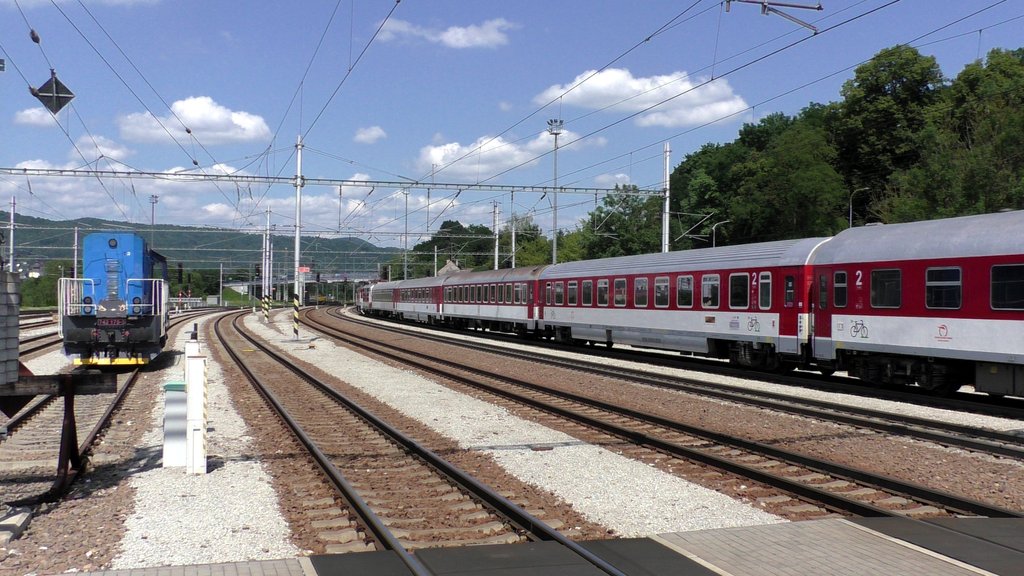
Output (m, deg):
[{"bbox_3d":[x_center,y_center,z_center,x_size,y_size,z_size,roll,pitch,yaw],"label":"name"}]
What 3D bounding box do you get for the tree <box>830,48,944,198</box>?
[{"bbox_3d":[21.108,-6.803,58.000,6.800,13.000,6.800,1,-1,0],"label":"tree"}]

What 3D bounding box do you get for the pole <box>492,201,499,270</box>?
[{"bbox_3d":[-1.603,-2.437,104.000,0.480,12.560,0.480,1,-1,0],"label":"pole"}]

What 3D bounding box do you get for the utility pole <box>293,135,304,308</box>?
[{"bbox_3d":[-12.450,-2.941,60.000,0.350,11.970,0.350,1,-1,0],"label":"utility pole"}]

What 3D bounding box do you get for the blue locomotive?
[{"bbox_3d":[-14.155,0.451,37.511,3.080,4.280,13.600,1,-1,-18],"label":"blue locomotive"}]

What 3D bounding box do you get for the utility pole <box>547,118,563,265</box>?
[{"bbox_3d":[4.305,-6.663,105.000,1.600,21.170,1.600,1,-1,0],"label":"utility pole"}]

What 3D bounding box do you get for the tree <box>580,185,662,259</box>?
[{"bbox_3d":[11.886,-3.699,112.000,8.800,14.600,8.800,1,-1,0],"label":"tree"}]

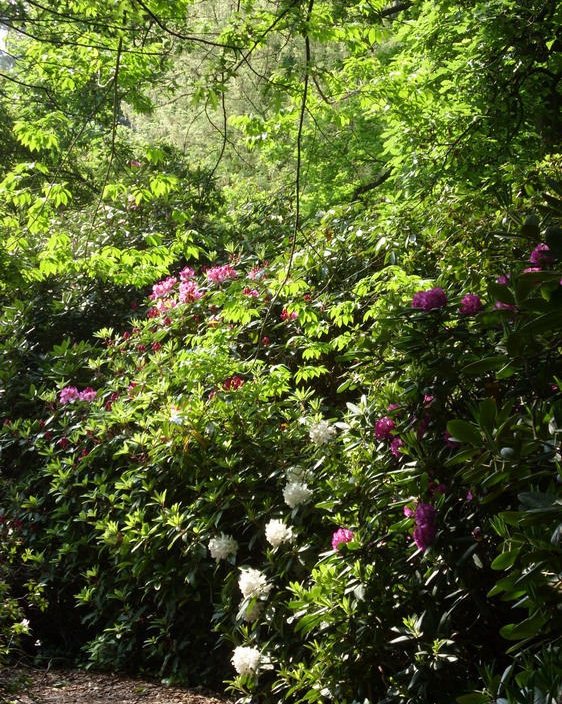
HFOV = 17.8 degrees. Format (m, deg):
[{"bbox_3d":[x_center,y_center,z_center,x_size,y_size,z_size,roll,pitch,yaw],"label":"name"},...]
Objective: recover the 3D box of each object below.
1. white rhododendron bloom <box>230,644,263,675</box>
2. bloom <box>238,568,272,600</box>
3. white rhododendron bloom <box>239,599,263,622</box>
[{"bbox_3d":[-0.165,1.476,8.600,0.142,0.135,0.140,0,0,0],"label":"white rhododendron bloom"},{"bbox_3d":[-0.123,1.120,8.700,0.160,0.155,0.144,0,-1,-1],"label":"bloom"},{"bbox_3d":[-0.148,1.258,8.750,0.129,0.118,0.116,0,-1,-1],"label":"white rhododendron bloom"}]

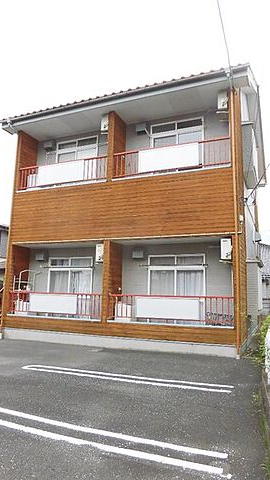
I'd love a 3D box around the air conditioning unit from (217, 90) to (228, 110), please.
[{"bbox_3d":[2.540,-3.750,9.363,0.270,0.540,0.760,-3,-10,22],"label":"air conditioning unit"}]

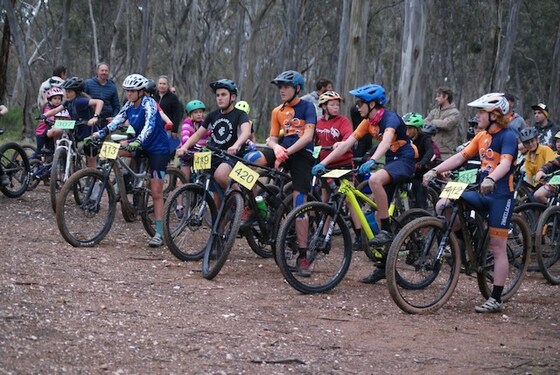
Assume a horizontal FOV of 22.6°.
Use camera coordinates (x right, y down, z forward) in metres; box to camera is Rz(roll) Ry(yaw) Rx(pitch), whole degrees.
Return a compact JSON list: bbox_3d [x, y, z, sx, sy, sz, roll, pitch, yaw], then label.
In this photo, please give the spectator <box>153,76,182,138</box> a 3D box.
[{"bbox_3d":[-1.513,-0.631,18.200,0.500,1.640,0.300,6,4,8],"label":"spectator"}]

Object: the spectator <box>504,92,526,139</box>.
[{"bbox_3d":[2.853,-0.300,17.500,0.520,1.760,0.360,6,5,30],"label":"spectator"}]

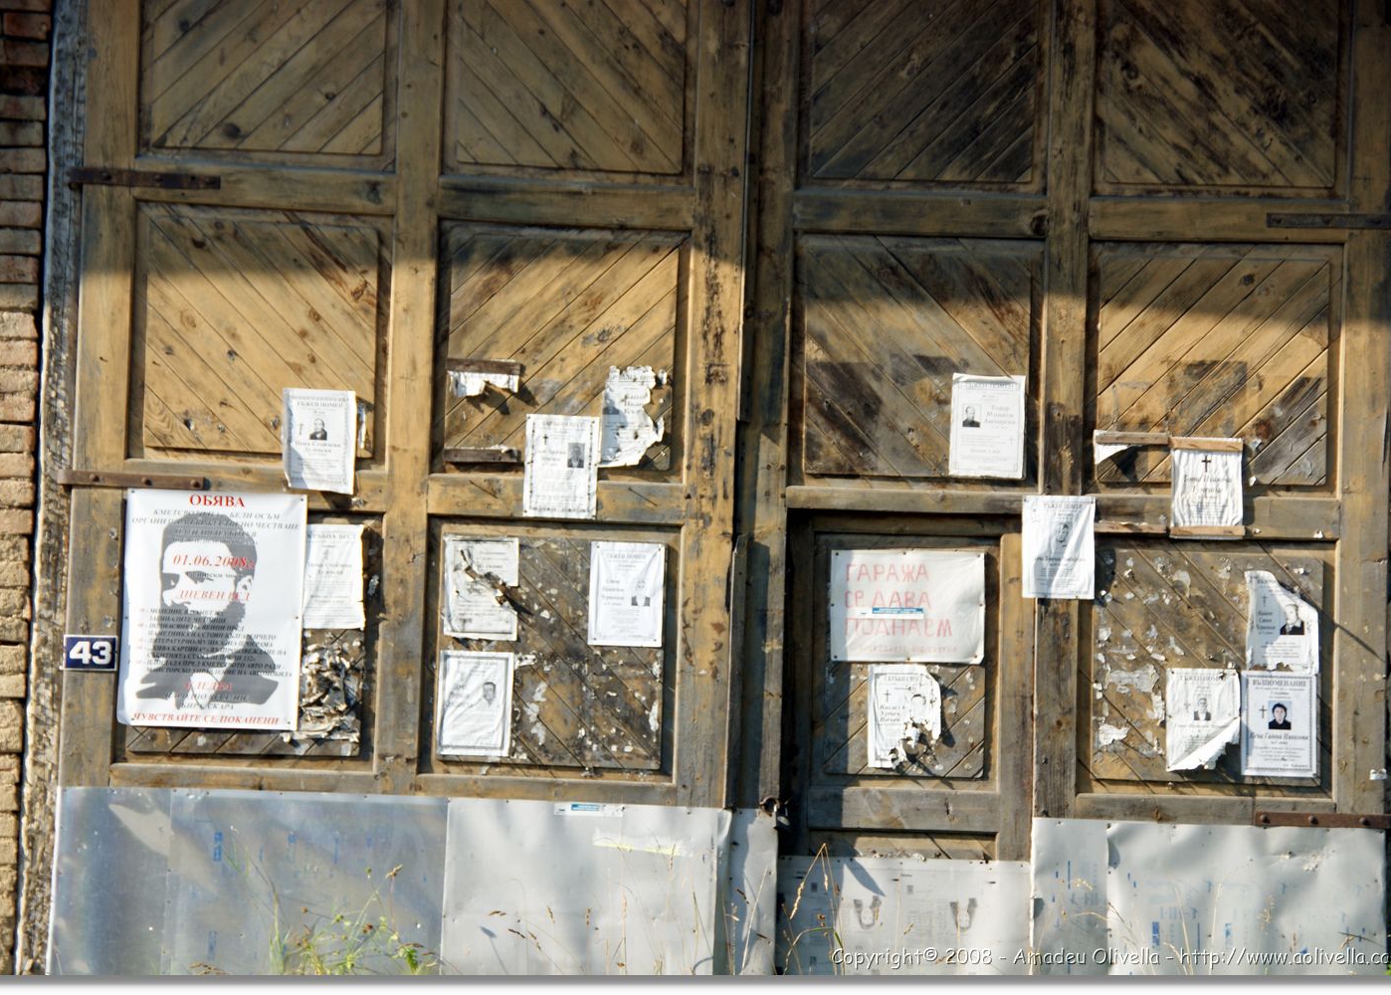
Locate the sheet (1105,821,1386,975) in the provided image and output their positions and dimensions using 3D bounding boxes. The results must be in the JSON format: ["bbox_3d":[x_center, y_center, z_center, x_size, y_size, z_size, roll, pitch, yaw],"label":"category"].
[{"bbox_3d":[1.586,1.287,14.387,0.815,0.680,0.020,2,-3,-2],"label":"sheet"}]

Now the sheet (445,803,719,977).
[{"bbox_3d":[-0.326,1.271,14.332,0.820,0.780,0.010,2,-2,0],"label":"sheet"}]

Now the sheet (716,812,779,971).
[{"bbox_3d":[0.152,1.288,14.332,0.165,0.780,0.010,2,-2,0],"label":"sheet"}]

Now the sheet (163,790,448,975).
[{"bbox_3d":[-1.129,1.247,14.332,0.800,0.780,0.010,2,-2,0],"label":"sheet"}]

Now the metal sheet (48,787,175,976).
[{"bbox_3d":[-1.681,1.173,14.330,0.340,0.680,0.015,3,0,0],"label":"metal sheet"}]

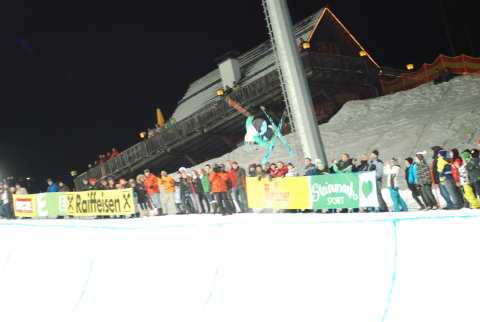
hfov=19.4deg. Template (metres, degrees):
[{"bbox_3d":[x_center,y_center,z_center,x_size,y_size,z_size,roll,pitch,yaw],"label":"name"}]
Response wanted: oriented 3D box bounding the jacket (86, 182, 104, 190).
[{"bbox_3d":[-5.924,1.234,57.700,0.620,0.720,0.420,-13,-14,0],"label":"jacket"}]

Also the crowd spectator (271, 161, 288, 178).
[{"bbox_3d":[1.488,0.853,45.211,0.580,1.762,0.550,-24,-19,35],"label":"crowd spectator"}]

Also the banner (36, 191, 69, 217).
[{"bbox_3d":[-8.285,1.919,61.632,0.040,1.045,3.606,-4,-1,-30],"label":"banner"}]

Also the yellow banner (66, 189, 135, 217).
[{"bbox_3d":[-5.580,1.662,55.494,0.050,1.000,6.320,-4,0,-30],"label":"yellow banner"}]

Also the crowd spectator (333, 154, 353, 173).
[{"bbox_3d":[3.227,0.705,42.100,0.680,1.820,0.520,-22,-17,34],"label":"crowd spectator"}]

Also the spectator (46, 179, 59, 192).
[{"bbox_3d":[-8.295,1.697,62.637,0.550,1.848,0.500,-23,-18,31],"label":"spectator"}]

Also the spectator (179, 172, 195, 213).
[{"bbox_3d":[-1.883,1.172,50.600,0.520,1.570,0.380,-13,-14,0],"label":"spectator"}]

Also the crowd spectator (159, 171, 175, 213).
[{"bbox_3d":[-2.797,1.185,52.831,0.580,1.734,0.450,-19,-17,21],"label":"crowd spectator"}]

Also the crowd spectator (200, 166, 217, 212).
[{"bbox_3d":[-1.101,1.036,49.429,0.420,1.716,0.520,3,-22,-44],"label":"crowd spectator"}]

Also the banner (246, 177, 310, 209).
[{"bbox_3d":[1.203,1.013,44.516,0.050,1.000,3.758,-5,1,-30],"label":"banner"}]

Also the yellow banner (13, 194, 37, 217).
[{"bbox_3d":[-9.558,1.983,62.343,0.050,1.000,2.610,-4,0,-30],"label":"yellow banner"}]

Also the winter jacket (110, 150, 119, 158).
[{"bbox_3d":[-9.216,-0.257,103.000,0.620,0.720,0.420,-17,-14,17],"label":"winter jacket"}]

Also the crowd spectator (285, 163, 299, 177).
[{"bbox_3d":[1.657,0.876,44.700,0.550,1.630,0.420,-17,-14,17],"label":"crowd spectator"}]

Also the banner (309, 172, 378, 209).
[{"bbox_3d":[2.997,0.884,40.728,0.050,1.000,3.410,-4,-1,-30],"label":"banner"}]

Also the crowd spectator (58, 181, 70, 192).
[{"bbox_3d":[-7.528,1.699,60.710,0.380,1.680,0.500,-4,-17,-30],"label":"crowd spectator"}]

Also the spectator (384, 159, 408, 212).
[{"bbox_3d":[4.169,0.664,38.590,0.500,1.500,0.460,-10,-15,-8],"label":"spectator"}]

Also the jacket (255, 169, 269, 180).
[{"bbox_3d":[0.709,0.612,45.200,0.420,0.700,0.580,-4,-17,-30],"label":"jacket"}]

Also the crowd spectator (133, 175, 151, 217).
[{"bbox_3d":[-3.654,1.304,53.000,0.550,1.630,0.420,-9,-14,-14],"label":"crowd spectator"}]

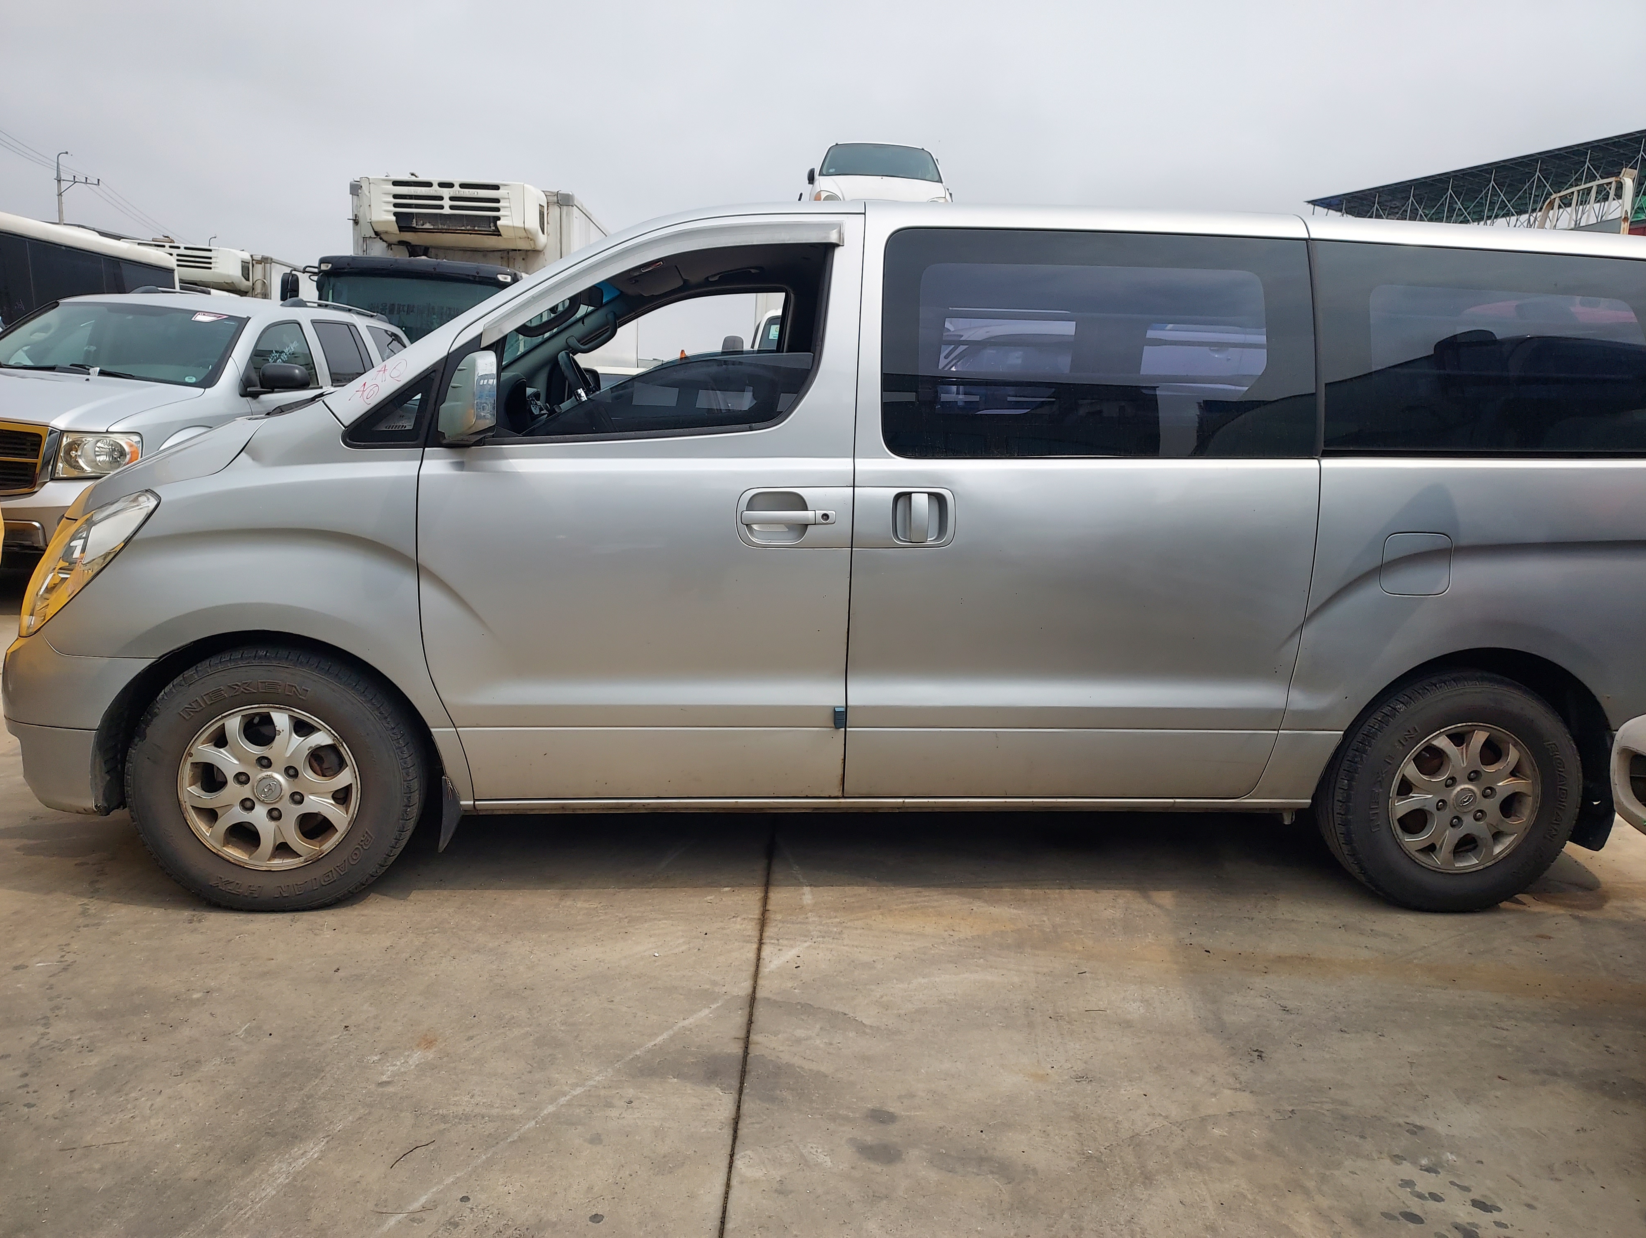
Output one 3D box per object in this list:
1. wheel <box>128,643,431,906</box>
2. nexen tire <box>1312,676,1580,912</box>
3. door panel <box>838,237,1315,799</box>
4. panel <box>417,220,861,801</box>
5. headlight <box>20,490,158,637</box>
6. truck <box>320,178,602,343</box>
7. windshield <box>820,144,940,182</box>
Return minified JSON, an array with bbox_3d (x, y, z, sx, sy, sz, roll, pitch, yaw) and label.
[{"bbox_3d":[-1.400,0.403,2.978,0.700,0.690,0.220,1,10,-5],"label":"wheel"},{"bbox_3d":[1.785,0.476,3.283,0.700,0.690,0.220,1,10,-5],"label":"nexen tire"},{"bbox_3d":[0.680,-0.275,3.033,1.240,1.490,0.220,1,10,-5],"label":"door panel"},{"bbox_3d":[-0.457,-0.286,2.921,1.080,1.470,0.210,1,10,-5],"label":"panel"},{"bbox_3d":[-1.877,-0.150,2.954,0.500,0.400,0.400,1,10,-5],"label":"headlight"},{"bbox_3d":[-4.102,-3.353,15.062,2.420,3.650,8.200,2,10,-3],"label":"truck"},{"bbox_3d":[0.695,-5.449,13.700,1.450,0.500,0.500,2,10,-3],"label":"windshield"}]

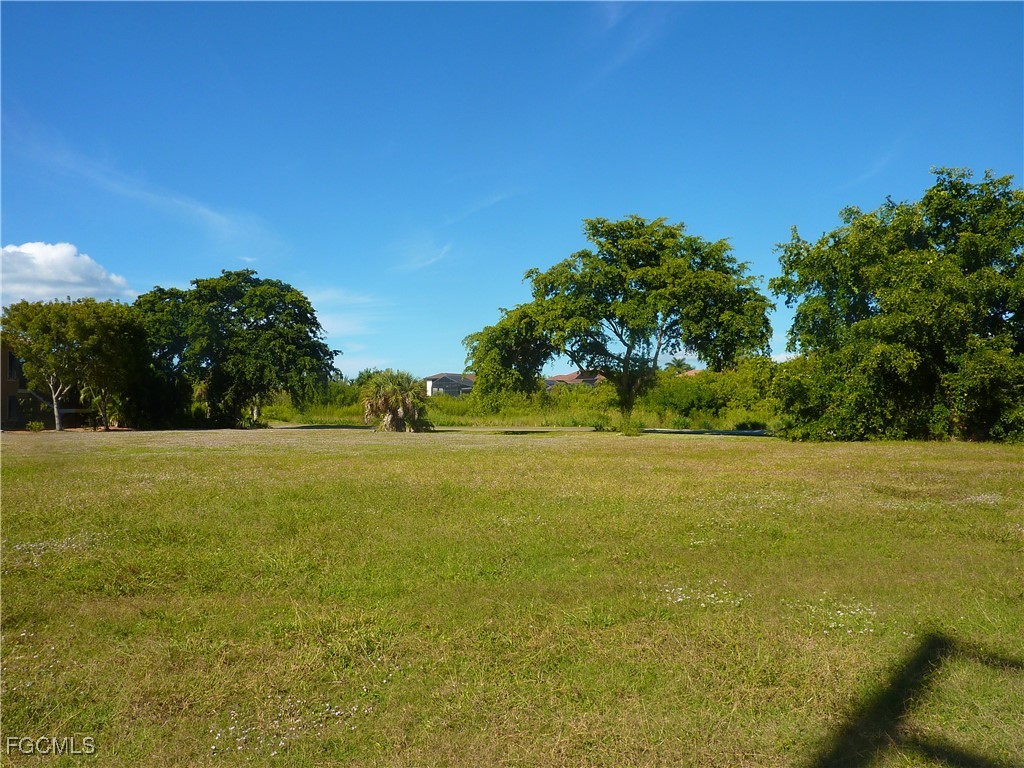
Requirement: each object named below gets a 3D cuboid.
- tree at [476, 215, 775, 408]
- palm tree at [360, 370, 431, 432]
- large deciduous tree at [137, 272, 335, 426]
[{"bbox_3d":[6.260,-3.450,41.500,16.400,12.100,13.500,0,-2,0],"label":"tree"},{"bbox_3d":[-6.770,1.020,43.000,4.000,3.600,3.800,0,-2,0],"label":"palm tree"},{"bbox_3d":[-19.560,-2.480,52.500,14.300,11.100,12.000,0,-2,0],"label":"large deciduous tree"}]

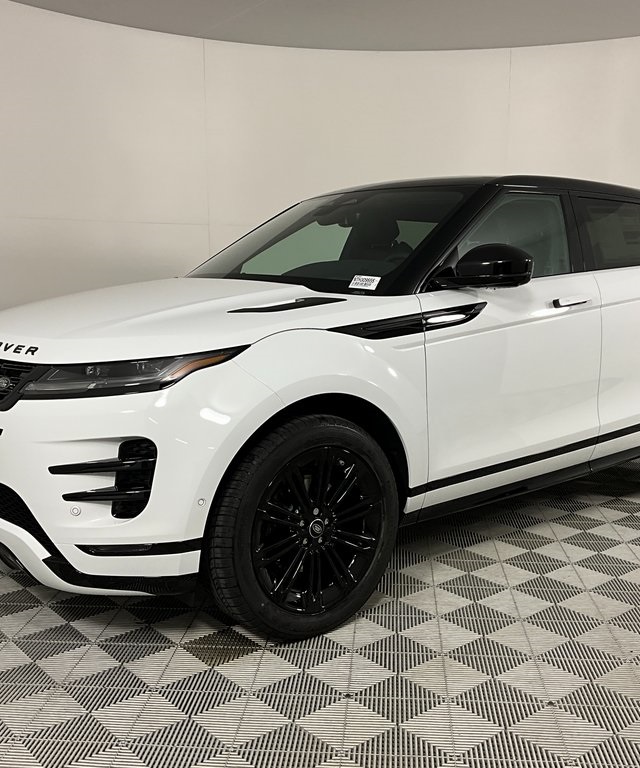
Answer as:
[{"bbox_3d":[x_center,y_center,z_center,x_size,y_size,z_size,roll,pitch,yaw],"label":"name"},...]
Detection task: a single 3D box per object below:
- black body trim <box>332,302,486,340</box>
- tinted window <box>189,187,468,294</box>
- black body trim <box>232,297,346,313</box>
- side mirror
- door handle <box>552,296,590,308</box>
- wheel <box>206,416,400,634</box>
[{"bbox_3d":[0.328,-0.220,3.007,0.740,0.085,0.060,-12,14,-37],"label":"black body trim"},{"bbox_3d":[-0.014,-0.622,3.819,1.480,0.140,0.820,10,51,50],"label":"tinted window"},{"bbox_3d":[-0.110,-0.274,3.026,0.520,0.045,0.090,-10,13,-38],"label":"black body trim"},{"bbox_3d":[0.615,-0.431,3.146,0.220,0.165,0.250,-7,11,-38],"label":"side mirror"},{"bbox_3d":[1.023,-0.335,3.504,0.250,0.045,0.050,-7,11,-38],"label":"door handle"},{"bbox_3d":[-0.068,0.453,2.876,0.750,0.750,0.250,-7,11,-38],"label":"wheel"}]

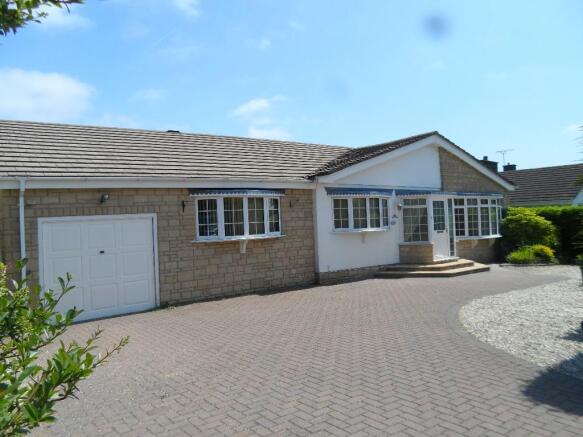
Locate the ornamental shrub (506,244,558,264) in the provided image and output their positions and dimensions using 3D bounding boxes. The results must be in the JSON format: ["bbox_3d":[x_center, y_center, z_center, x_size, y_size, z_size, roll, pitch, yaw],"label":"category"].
[{"bbox_3d":[9.064,1.341,15.900,1.850,0.750,1.350,-2,1,30],"label":"ornamental shrub"}]

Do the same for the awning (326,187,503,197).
[{"bbox_3d":[4.717,-0.839,14.424,8.700,0.320,0.950,-3,1,-37],"label":"awning"}]

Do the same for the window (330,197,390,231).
[{"bbox_3d":[2.292,-0.140,12.942,2.500,1.040,0.370,-3,1,-37],"label":"window"}]

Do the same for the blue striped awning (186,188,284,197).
[{"bbox_3d":[-1.190,-0.630,10.423,2.710,0.240,0.400,-3,1,-37],"label":"blue striped awning"}]

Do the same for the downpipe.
[{"bbox_3d":[-4.901,0.663,7.718,0.090,2.820,0.120,-3,1,-37],"label":"downpipe"}]

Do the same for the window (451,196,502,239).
[{"bbox_3d":[7.038,-0.023,15.970,3.200,1.540,0.600,-3,1,-37],"label":"window"}]

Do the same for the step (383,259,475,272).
[{"bbox_3d":[4.553,1.556,13.880,3.200,0.160,1.450,-3,1,-37],"label":"step"}]

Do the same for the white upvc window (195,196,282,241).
[{"bbox_3d":[-1.197,0.011,10.471,2.450,1.060,0.400,-3,1,-37],"label":"white upvc window"}]

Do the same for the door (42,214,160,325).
[{"bbox_3d":[-3.870,0.983,8.655,2.270,2.080,0.100,-3,1,-37],"label":"door"}]

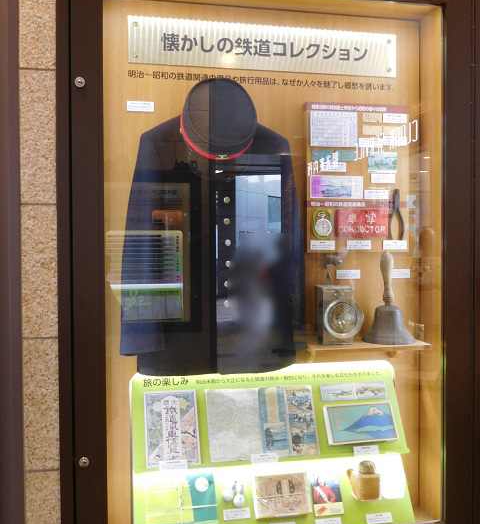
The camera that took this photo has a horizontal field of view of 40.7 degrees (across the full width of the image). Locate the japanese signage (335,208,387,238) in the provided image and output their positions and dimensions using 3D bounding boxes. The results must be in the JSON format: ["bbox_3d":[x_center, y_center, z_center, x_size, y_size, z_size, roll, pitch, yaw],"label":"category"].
[{"bbox_3d":[0.339,-0.107,1.782,0.148,0.075,0.015,-1,1,-12],"label":"japanese signage"}]

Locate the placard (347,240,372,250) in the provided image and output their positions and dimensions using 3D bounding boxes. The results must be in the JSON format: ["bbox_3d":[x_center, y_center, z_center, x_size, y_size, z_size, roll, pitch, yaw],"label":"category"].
[{"bbox_3d":[0.330,-0.046,1.786,0.071,0.026,0.005,-1,1,-12],"label":"placard"}]

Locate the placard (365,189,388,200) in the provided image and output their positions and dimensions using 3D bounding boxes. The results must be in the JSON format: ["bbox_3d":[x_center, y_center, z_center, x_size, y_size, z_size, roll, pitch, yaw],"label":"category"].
[{"bbox_3d":[0.380,-0.186,1.796,0.071,0.025,0.004,-1,1,-12],"label":"placard"}]

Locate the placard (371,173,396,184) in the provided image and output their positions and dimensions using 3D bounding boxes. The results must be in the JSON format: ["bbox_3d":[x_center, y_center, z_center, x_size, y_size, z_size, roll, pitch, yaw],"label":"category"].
[{"bbox_3d":[0.399,-0.231,1.799,0.071,0.025,0.004,-1,1,-12],"label":"placard"}]

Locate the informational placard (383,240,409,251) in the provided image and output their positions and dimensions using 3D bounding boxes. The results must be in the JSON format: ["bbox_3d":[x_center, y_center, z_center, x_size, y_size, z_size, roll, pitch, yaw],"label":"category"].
[{"bbox_3d":[0.433,-0.047,1.805,0.071,0.026,0.005,-1,1,-12],"label":"informational placard"}]

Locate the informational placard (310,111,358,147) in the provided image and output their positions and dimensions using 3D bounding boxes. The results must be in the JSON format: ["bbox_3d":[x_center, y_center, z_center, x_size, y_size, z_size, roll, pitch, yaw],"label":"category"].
[{"bbox_3d":[0.257,-0.361,1.764,0.135,0.096,0.006,-1,1,-12],"label":"informational placard"}]

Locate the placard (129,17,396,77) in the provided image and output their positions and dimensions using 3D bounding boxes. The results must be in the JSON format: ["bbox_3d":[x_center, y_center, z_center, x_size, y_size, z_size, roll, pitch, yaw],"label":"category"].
[{"bbox_3d":[0.074,-0.576,1.744,0.745,0.118,0.012,-1,1,-12],"label":"placard"}]

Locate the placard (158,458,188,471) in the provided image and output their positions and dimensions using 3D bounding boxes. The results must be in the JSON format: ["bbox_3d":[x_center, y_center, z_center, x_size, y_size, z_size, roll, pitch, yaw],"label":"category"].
[{"bbox_3d":[-0.168,0.519,1.650,0.071,0.026,0.005,-1,-21,-12],"label":"placard"}]

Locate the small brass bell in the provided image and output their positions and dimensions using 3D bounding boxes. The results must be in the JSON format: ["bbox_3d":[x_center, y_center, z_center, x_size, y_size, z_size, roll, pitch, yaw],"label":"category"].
[{"bbox_3d":[0.403,0.096,1.750,0.145,0.245,0.145,-1,1,-12],"label":"small brass bell"}]

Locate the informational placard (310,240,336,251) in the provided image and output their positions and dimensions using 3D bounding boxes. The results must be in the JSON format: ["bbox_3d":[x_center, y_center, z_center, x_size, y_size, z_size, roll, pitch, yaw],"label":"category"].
[{"bbox_3d":[0.227,-0.045,1.766,0.071,0.025,0.004,-1,1,-12],"label":"informational placard"}]

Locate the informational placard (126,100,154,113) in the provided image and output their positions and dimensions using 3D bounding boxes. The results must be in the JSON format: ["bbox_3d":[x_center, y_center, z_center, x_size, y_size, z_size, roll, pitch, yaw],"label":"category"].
[{"bbox_3d":[-0.257,-0.403,1.682,0.071,0.026,0.004,-1,1,-12],"label":"informational placard"}]

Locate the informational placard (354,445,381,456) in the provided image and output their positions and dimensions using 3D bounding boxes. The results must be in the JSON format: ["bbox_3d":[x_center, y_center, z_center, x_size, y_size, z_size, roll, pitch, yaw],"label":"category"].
[{"bbox_3d":[0.340,0.503,1.721,0.071,0.025,0.004,-1,-26,-12],"label":"informational placard"}]

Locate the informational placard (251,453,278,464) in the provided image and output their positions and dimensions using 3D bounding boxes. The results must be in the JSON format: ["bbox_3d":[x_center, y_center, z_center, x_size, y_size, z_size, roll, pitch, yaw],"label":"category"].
[{"bbox_3d":[0.065,0.515,1.693,0.071,0.026,0.005,-1,-21,-12],"label":"informational placard"}]

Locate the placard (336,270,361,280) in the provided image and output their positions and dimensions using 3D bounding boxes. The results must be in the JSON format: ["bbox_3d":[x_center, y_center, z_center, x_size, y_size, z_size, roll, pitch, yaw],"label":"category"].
[{"bbox_3d":[0.307,0.036,1.830,0.071,0.026,0.005,-1,1,-12],"label":"placard"}]

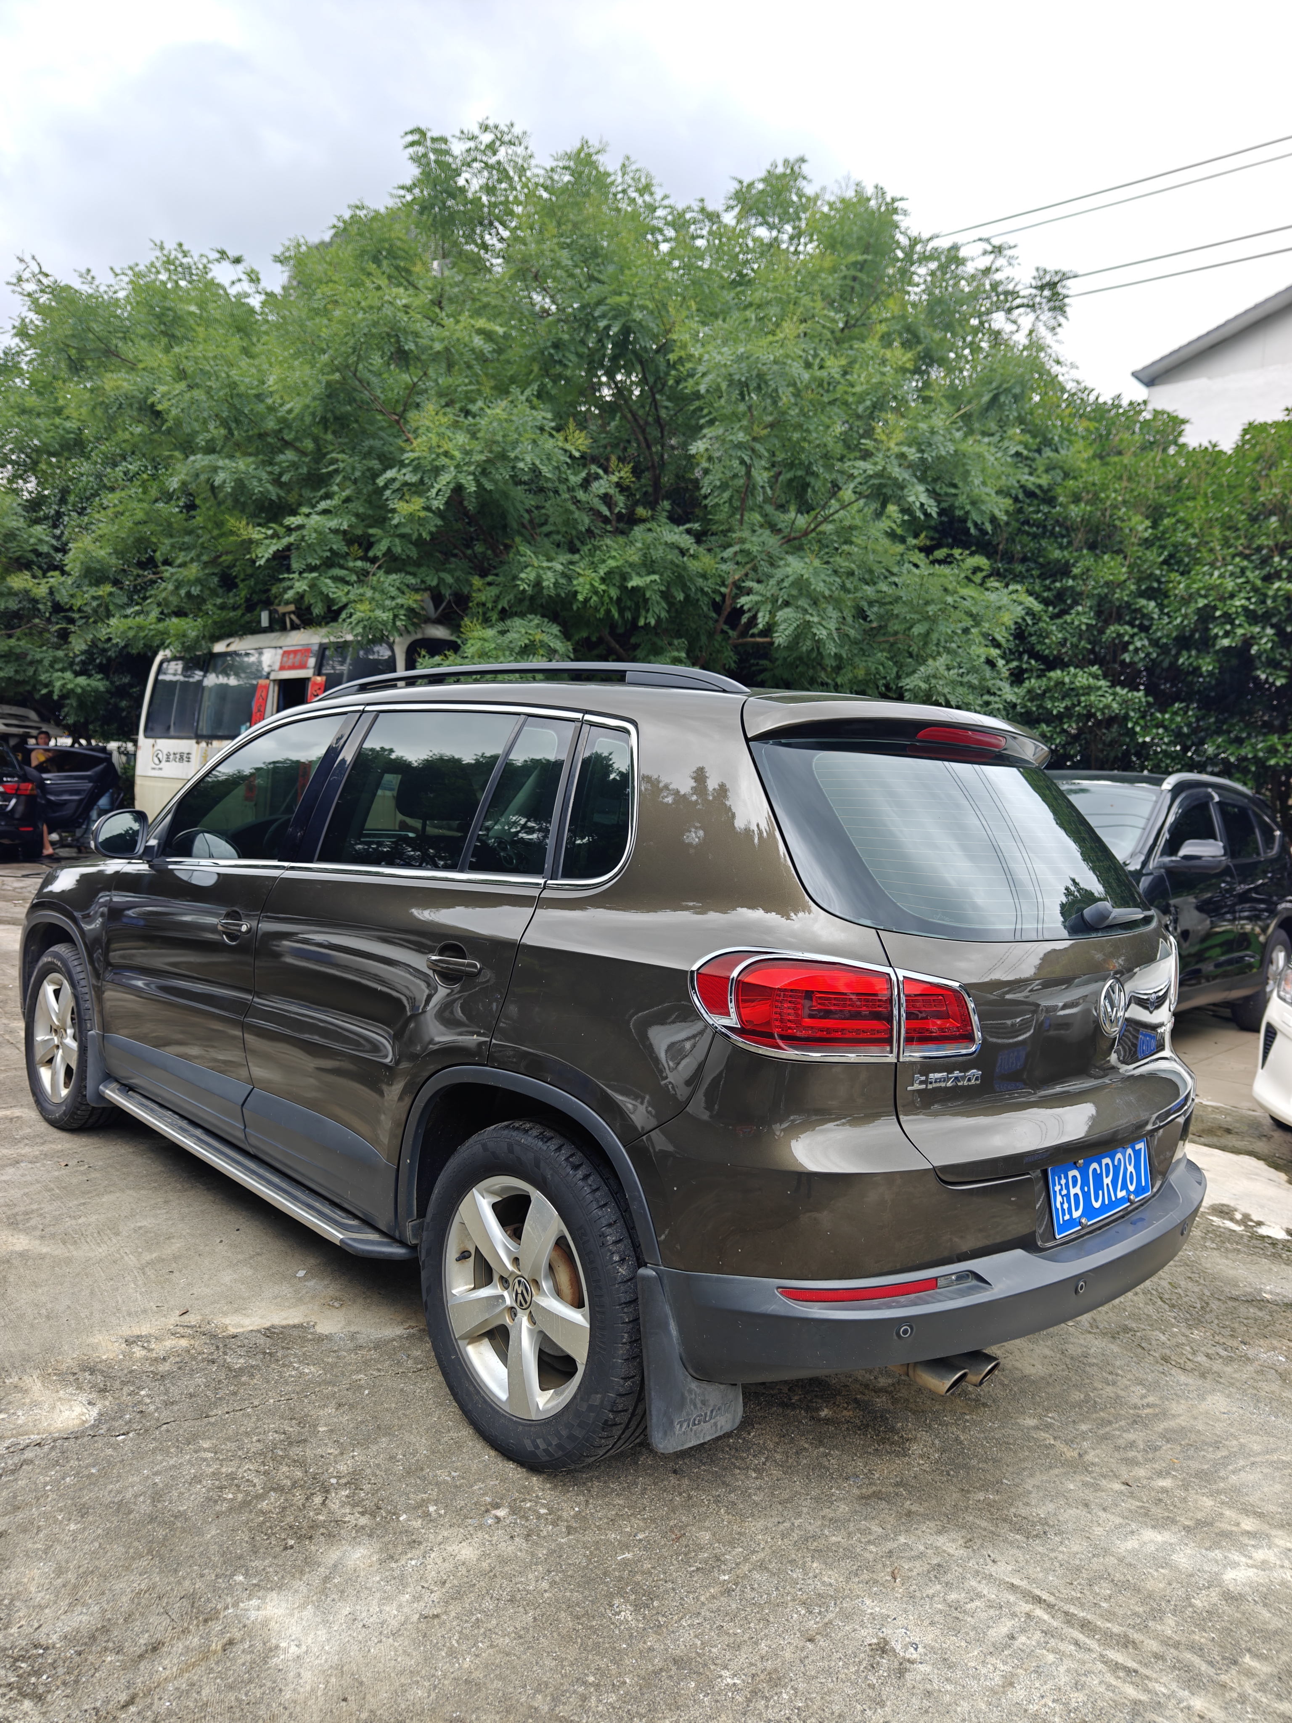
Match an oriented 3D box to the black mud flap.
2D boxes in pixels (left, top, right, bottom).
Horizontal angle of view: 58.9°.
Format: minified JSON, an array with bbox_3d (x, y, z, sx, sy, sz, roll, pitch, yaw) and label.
[{"bbox_3d":[0.095,0.857,2.043,0.255,0.340,0.060,0,4,-45],"label":"black mud flap"}]

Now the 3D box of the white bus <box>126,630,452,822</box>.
[{"bbox_3d":[-2.723,-0.800,11.157,5.750,2.700,2.050,6,4,43],"label":"white bus"}]

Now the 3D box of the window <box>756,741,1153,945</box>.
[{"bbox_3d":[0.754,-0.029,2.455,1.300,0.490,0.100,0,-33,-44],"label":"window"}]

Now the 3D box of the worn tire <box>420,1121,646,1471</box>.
[{"bbox_3d":[-0.177,0.842,2.281,0.235,0.690,0.690,0,4,-44],"label":"worn tire"}]

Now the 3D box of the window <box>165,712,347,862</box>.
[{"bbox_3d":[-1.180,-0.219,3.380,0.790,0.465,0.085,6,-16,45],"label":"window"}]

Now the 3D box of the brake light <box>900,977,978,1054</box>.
[{"bbox_3d":[0.503,0.257,1.975,0.178,0.133,0.050,1,4,-34],"label":"brake light"}]

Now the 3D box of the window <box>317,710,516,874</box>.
[{"bbox_3d":[-0.553,-0.165,2.718,0.630,0.410,0.035,7,-14,45],"label":"window"}]

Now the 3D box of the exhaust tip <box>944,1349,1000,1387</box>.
[{"bbox_3d":[0.572,0.900,2.067,0.062,0.061,0.130,0,4,-45],"label":"exhaust tip"}]

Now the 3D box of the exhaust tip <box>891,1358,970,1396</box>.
[{"bbox_3d":[0.508,0.896,2.031,0.062,0.061,0.135,0,4,-45],"label":"exhaust tip"}]

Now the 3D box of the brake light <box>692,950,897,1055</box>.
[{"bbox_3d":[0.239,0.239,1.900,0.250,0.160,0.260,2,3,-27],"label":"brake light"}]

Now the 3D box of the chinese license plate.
[{"bbox_3d":[0.915,0.634,2.287,0.440,0.140,0.015,0,-6,-44],"label":"chinese license plate"}]

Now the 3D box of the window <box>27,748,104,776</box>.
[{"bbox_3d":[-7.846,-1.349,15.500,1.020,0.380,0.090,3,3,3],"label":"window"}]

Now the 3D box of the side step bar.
[{"bbox_3d":[-1.118,0.800,3.110,0.170,0.075,1.690,0,4,-44],"label":"side step bar"}]

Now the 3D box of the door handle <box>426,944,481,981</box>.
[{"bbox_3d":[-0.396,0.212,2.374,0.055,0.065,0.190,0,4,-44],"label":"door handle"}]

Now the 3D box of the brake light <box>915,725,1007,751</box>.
[{"bbox_3d":[0.694,-0.273,2.507,0.360,0.037,0.035,0,4,-45],"label":"brake light"}]

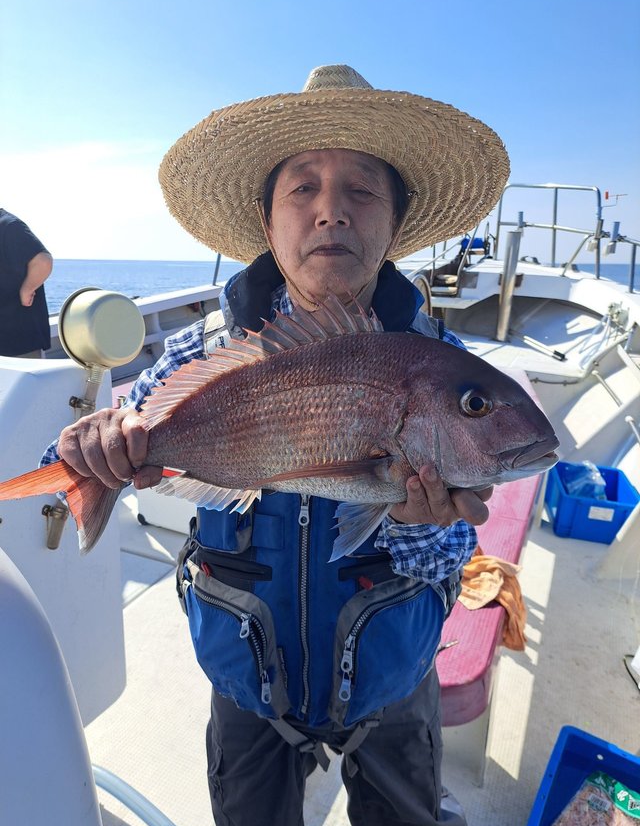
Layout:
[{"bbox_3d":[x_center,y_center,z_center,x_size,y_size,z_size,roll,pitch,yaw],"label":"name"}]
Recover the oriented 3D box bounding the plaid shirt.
[{"bbox_3d":[-0.087,0.104,0.785,0.580,0.550,0.400,2,14,5],"label":"plaid shirt"}]

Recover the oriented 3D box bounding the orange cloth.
[{"bbox_3d":[0.582,0.650,1.987,0.250,0.210,0.340,7,16,24],"label":"orange cloth"}]

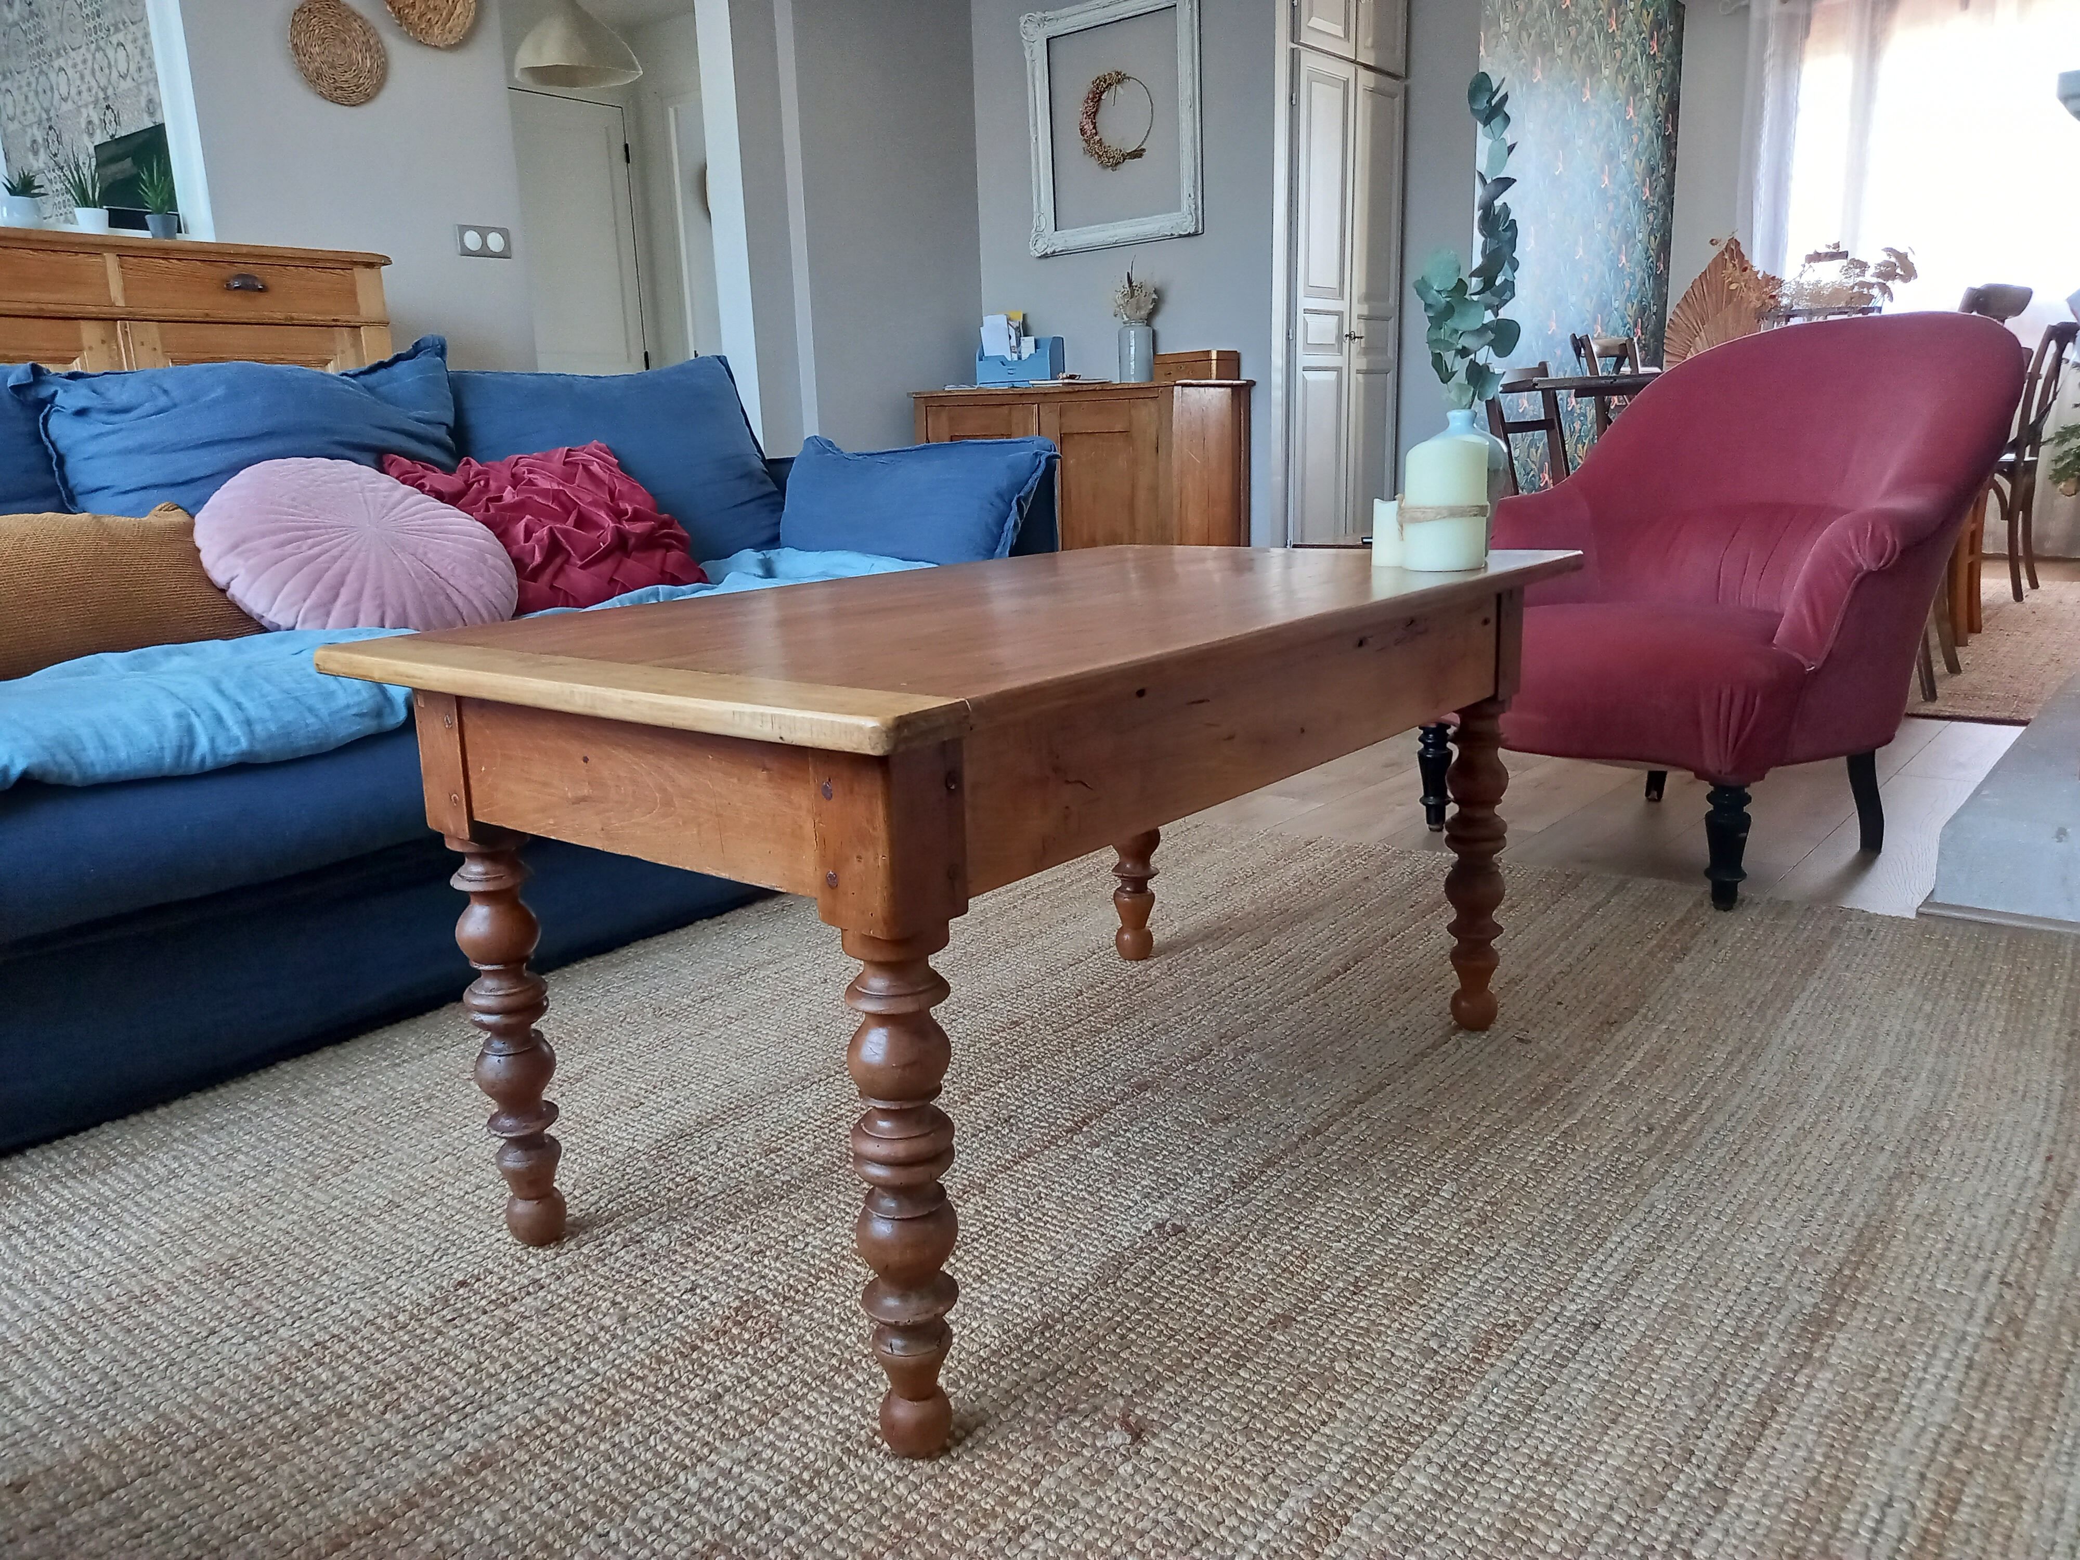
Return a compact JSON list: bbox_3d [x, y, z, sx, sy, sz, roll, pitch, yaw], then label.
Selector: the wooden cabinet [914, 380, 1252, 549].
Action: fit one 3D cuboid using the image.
[{"bbox_3d":[0.168,-1.270,6.553,1.407,0.817,0.553,8,17,38],"label":"wooden cabinet"}]

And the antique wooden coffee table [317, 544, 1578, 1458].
[{"bbox_3d":[0.011,0.082,1.392,0.609,0.507,1.006,8,17,38],"label":"antique wooden coffee table"}]

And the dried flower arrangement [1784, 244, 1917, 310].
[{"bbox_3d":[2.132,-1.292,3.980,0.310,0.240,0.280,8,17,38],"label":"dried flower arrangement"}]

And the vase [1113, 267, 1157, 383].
[{"bbox_3d":[0.395,-1.890,6.238,0.182,0.470,0.182,-2,13,0],"label":"vase"}]

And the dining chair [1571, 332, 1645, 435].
[{"bbox_3d":[1.952,-0.917,4.588,0.490,0.880,0.440,8,17,38],"label":"dining chair"}]

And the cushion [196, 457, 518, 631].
[{"bbox_3d":[-0.899,-0.295,2.000,0.405,0.130,0.405,46,31,26],"label":"cushion"}]

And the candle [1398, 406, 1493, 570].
[{"bbox_3d":[0.388,-0.267,1.427,0.081,0.130,0.081,1,13,15],"label":"candle"}]

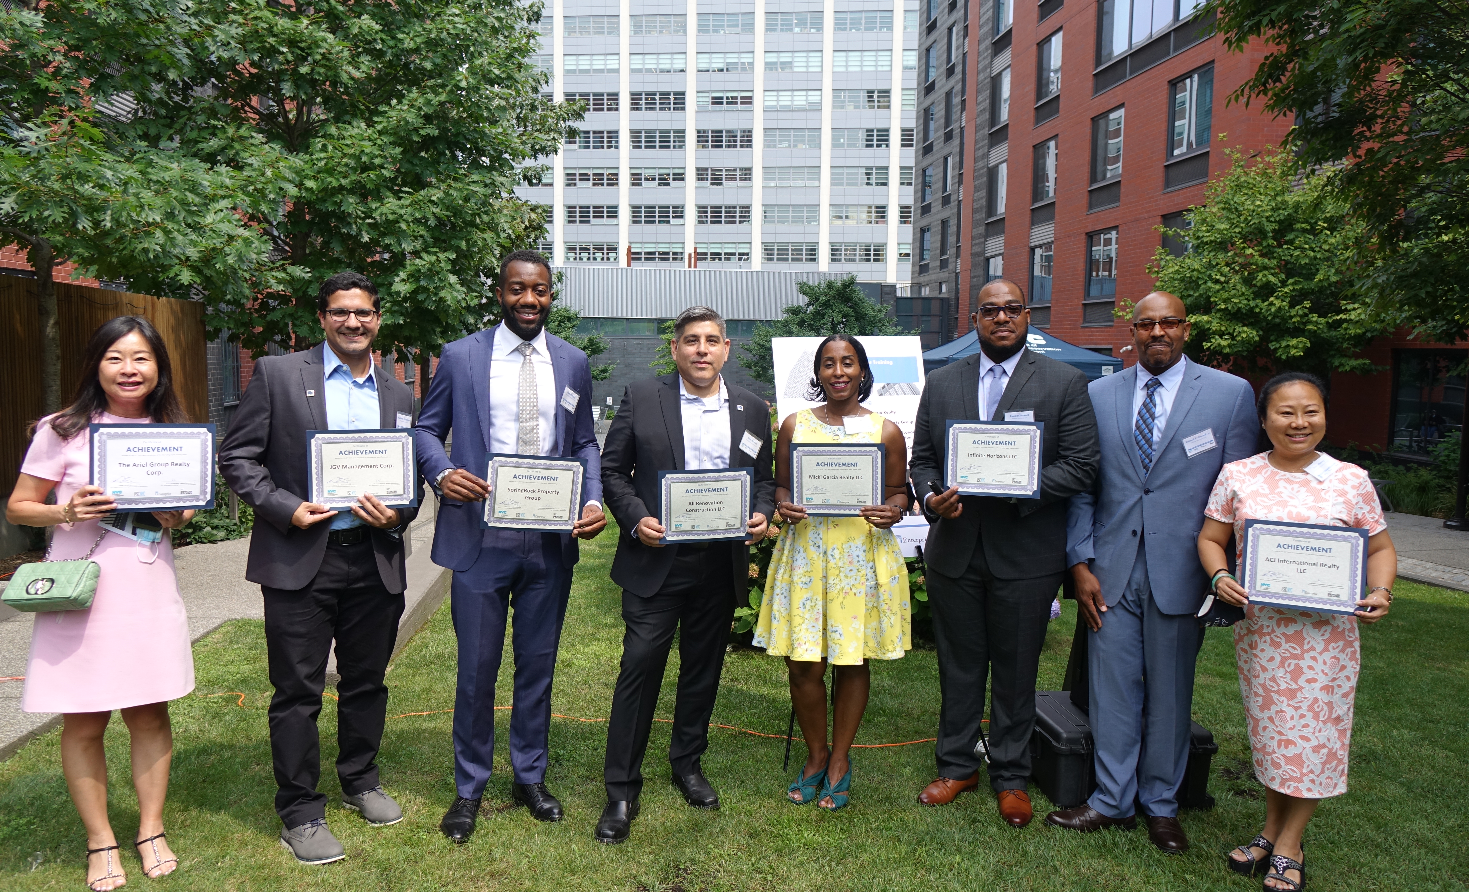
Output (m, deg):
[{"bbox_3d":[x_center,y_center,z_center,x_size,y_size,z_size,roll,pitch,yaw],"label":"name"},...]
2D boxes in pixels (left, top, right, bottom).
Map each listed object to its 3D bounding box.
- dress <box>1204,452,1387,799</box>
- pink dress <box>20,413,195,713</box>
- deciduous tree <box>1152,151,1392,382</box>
[{"bbox_3d":[1.600,0.510,2.810,0.450,0.980,0.320,4,6,33],"label":"dress"},{"bbox_3d":[-1.775,0.335,2.790,0.440,0.830,0.310,-3,6,-37],"label":"pink dress"},{"bbox_3d":[7.630,-1.984,14.200,3.700,4.700,3.700,4,6,30],"label":"deciduous tree"}]

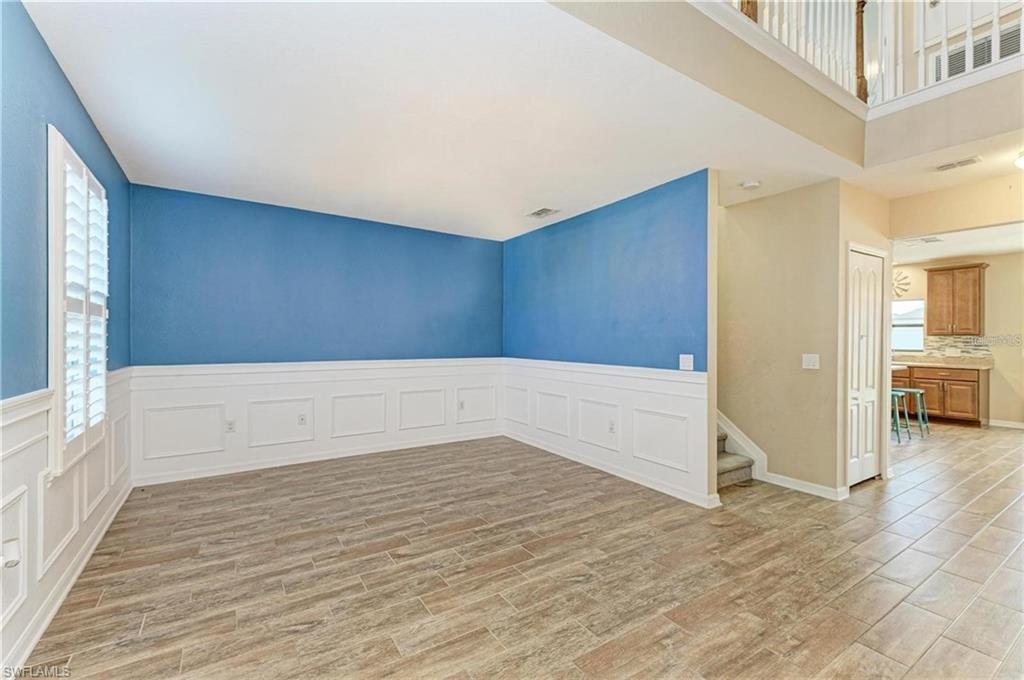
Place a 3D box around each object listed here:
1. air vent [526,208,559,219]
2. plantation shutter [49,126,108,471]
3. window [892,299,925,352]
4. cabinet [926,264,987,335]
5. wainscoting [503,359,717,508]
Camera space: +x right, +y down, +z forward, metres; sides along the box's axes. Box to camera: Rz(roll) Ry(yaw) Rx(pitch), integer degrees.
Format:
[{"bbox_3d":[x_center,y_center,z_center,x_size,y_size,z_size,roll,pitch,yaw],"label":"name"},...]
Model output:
[{"bbox_3d":[0.325,-1.321,4.754,0.200,0.020,0.330,0,0,-32],"label":"air vent"},{"bbox_3d":[-2.326,-0.169,2.450,0.075,1.555,0.910,0,0,-32],"label":"plantation shutter"},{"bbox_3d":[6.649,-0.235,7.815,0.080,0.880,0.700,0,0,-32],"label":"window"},{"bbox_3d":[6.890,-0.603,7.043,0.360,1.040,0.660,0,0,-32],"label":"cabinet"},{"bbox_3d":[0.728,0.768,4.804,0.045,1.043,3.050,0,0,-32],"label":"wainscoting"}]

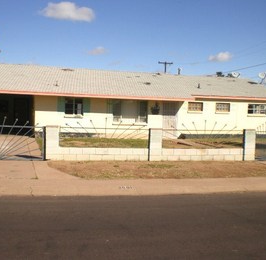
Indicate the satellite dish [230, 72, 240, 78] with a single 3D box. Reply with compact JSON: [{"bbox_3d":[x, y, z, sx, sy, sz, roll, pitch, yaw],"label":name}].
[{"bbox_3d":[7.348,-3.878,27.300,0.600,0.600,0.500,1,3,-30],"label":"satellite dish"}]

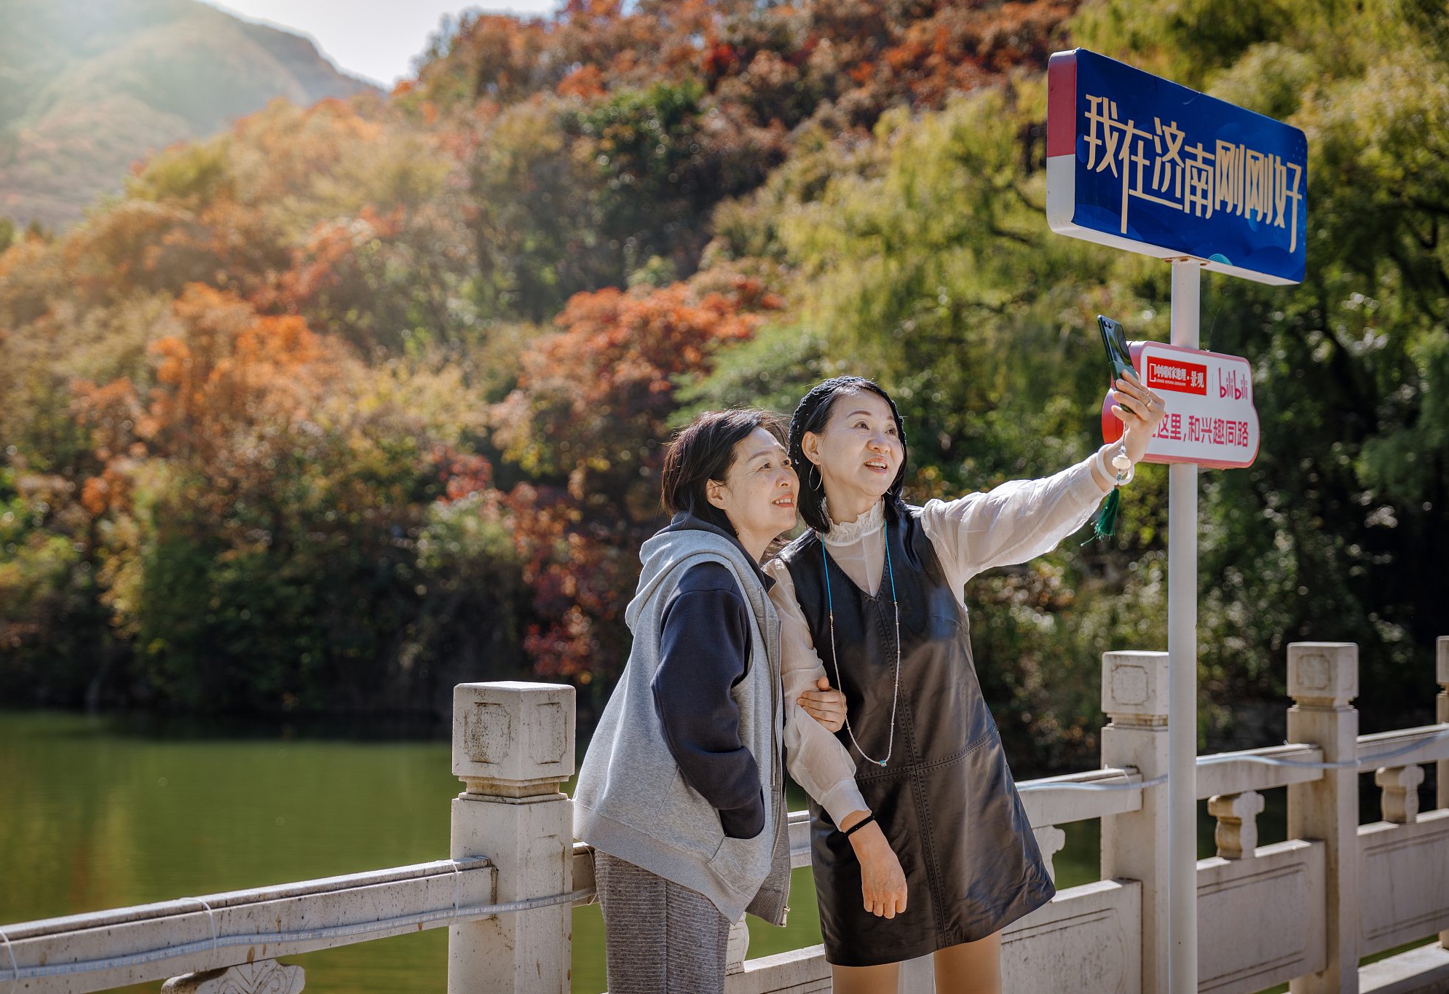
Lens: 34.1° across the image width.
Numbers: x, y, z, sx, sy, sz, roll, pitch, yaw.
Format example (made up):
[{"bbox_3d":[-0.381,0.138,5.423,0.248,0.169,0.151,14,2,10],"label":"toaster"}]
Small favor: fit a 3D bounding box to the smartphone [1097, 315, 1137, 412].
[{"bbox_3d":[0.620,-0.202,3.688,0.009,0.158,0.075,-21,-20,31],"label":"smartphone"}]

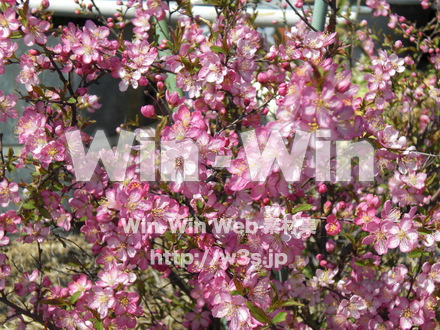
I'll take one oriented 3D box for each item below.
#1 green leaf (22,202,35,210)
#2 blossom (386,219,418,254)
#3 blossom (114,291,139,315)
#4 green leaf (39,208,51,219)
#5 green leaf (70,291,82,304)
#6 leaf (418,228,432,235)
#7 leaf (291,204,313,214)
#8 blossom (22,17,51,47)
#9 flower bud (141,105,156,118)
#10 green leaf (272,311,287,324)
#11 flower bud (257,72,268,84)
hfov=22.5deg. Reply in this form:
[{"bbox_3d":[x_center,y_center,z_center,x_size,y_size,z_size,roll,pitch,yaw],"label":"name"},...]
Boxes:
[{"bbox_3d":[-0.183,0.040,1.060,0.015,0.004,0.008,11,44,-22],"label":"green leaf"},{"bbox_3d":[0.165,0.064,1.000,0.029,0.030,0.013,0,-6,-2],"label":"blossom"},{"bbox_3d":[-0.084,0.125,1.000,0.022,0.022,0.009,-1,14,-6],"label":"blossom"},{"bbox_3d":[-0.166,0.046,1.050,0.013,0.003,0.008,47,46,12],"label":"green leaf"},{"bbox_3d":[-0.132,0.122,1.020,0.006,0.016,0.003,34,-7,33],"label":"green leaf"},{"bbox_3d":[0.190,0.061,1.020,0.016,0.004,0.008,8,37,22],"label":"leaf"},{"bbox_3d":[0.075,0.041,1.020,0.022,0.004,0.009,-18,37,9],"label":"leaf"},{"bbox_3d":[-0.173,-0.126,1.040,0.027,0.028,0.013,-5,13,-17],"label":"blossom"},{"bbox_3d":[-0.065,-0.048,1.000,0.013,0.010,0.010,31,0,-15],"label":"flower bud"},{"bbox_3d":[0.054,0.138,1.000,0.004,0.019,0.009,33,18,-52],"label":"green leaf"},{"bbox_3d":[0.040,-0.082,1.040,0.011,0.012,0.011,-18,12,0],"label":"flower bud"}]

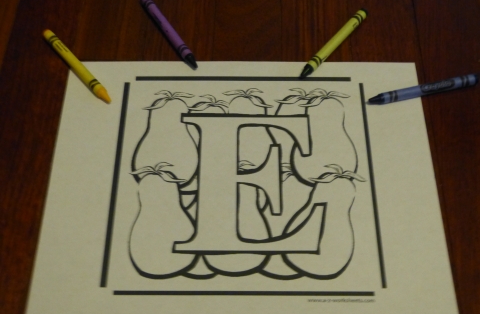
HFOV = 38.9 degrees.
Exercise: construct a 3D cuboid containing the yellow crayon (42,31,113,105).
[{"bbox_3d":[-0.131,-0.073,0.547,0.008,0.008,0.092,-35,64,-20],"label":"yellow crayon"}]

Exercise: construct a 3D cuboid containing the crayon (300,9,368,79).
[{"bbox_3d":[0.078,-0.094,0.561,0.008,0.008,0.091,34,63,20],"label":"crayon"}]

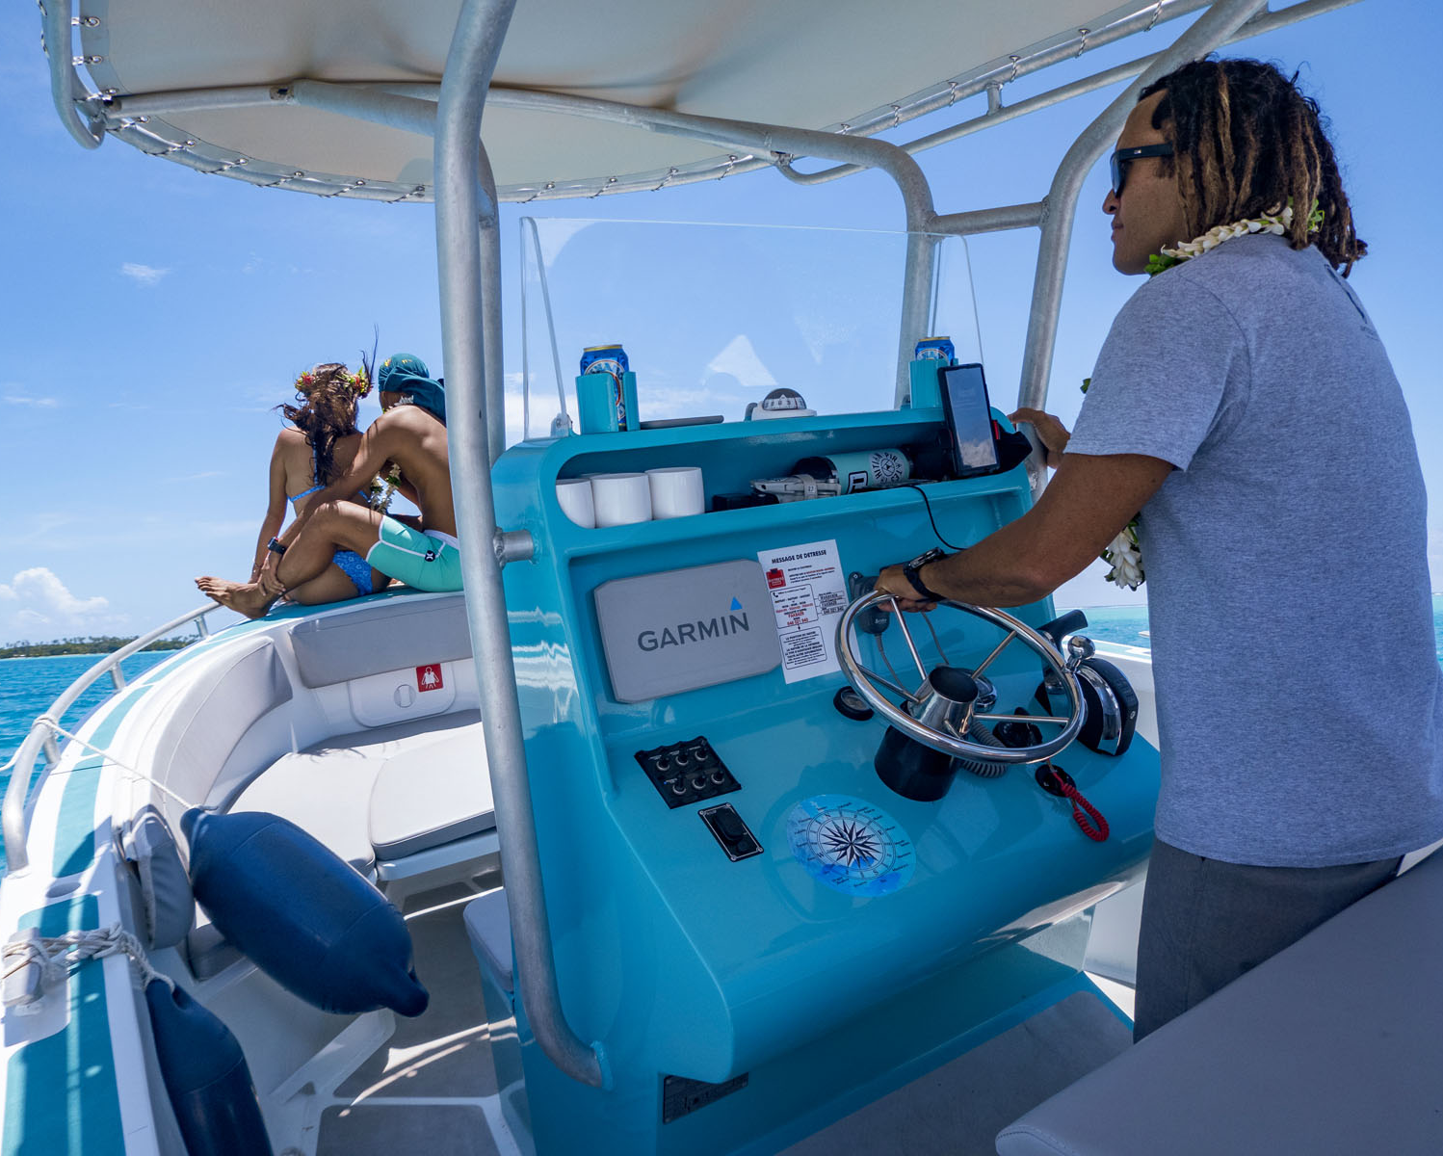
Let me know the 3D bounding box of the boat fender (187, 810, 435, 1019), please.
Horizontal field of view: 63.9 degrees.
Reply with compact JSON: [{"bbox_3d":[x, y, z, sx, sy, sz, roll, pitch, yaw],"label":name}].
[{"bbox_3d":[-0.724,0.569,1.989,0.580,0.212,0.212,32,-25,15],"label":"boat fender"}]

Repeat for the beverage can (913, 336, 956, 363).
[{"bbox_3d":[0.366,-0.352,1.975,0.066,0.115,0.066,-3,10,1],"label":"beverage can"}]

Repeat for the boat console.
[{"bbox_3d":[0.209,0.352,1.845,0.950,1.218,0.685,-10,12,-33],"label":"boat console"}]

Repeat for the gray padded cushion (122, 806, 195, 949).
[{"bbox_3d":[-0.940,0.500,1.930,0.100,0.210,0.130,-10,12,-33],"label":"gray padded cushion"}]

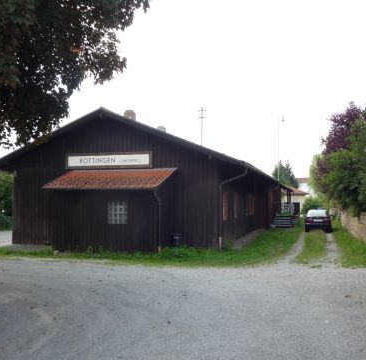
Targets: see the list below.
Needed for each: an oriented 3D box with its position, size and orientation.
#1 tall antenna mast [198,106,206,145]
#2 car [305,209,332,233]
[{"bbox_3d":[1.350,-3.650,31.200,0.550,3.000,0.150,0,-3,2],"label":"tall antenna mast"},{"bbox_3d":[8.995,2.672,29.424,1.700,1.440,4.200,-1,-3,17],"label":"car"}]

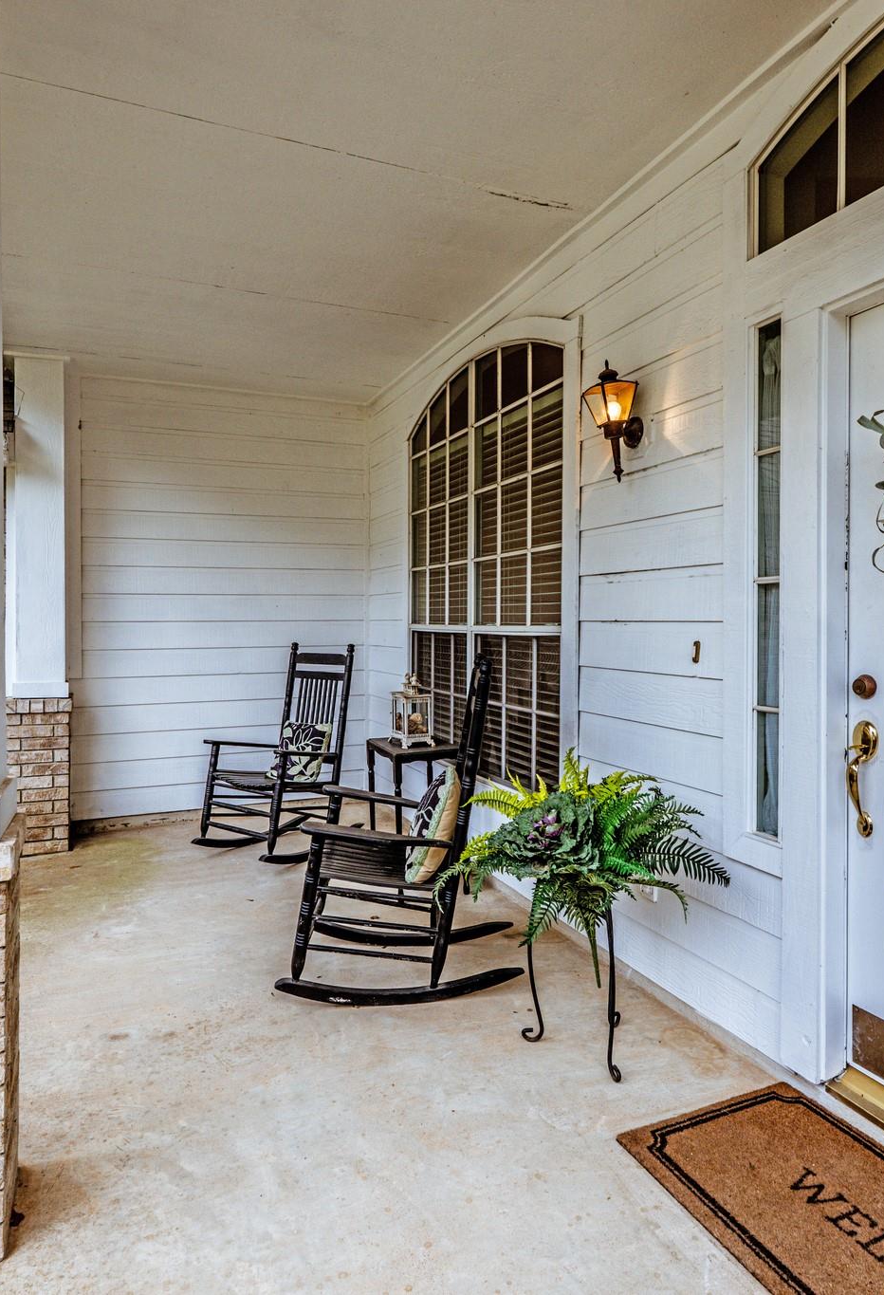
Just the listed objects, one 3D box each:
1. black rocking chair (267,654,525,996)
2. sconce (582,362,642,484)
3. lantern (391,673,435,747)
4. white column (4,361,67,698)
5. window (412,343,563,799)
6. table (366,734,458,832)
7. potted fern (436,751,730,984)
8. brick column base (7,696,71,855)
[{"bbox_3d":[-0.137,0.601,2.740,0.830,1.140,0.600,0,2,-1],"label":"black rocking chair"},{"bbox_3d":[0.586,-0.776,2.591,0.190,0.410,0.140,-1,2,-22],"label":"sconce"},{"bbox_3d":[-0.144,0.303,3.680,0.180,0.350,0.180,-1,2,-22],"label":"lantern"},{"bbox_3d":[-2.275,-0.684,4.278,0.270,1.910,0.270,-1,2,-22],"label":"white column"},{"bbox_3d":[0.148,-0.472,3.991,0.080,2.060,1.870,-1,2,-22],"label":"window"},{"bbox_3d":[-0.111,0.811,3.738,0.420,0.655,0.500,-1,2,-22],"label":"table"},{"bbox_3d":[0.417,0.634,2.220,0.640,0.580,0.720,-1,2,-22],"label":"potted fern"},{"bbox_3d":[-2.275,0.702,4.278,0.320,0.850,0.320,-1,2,-22],"label":"brick column base"}]

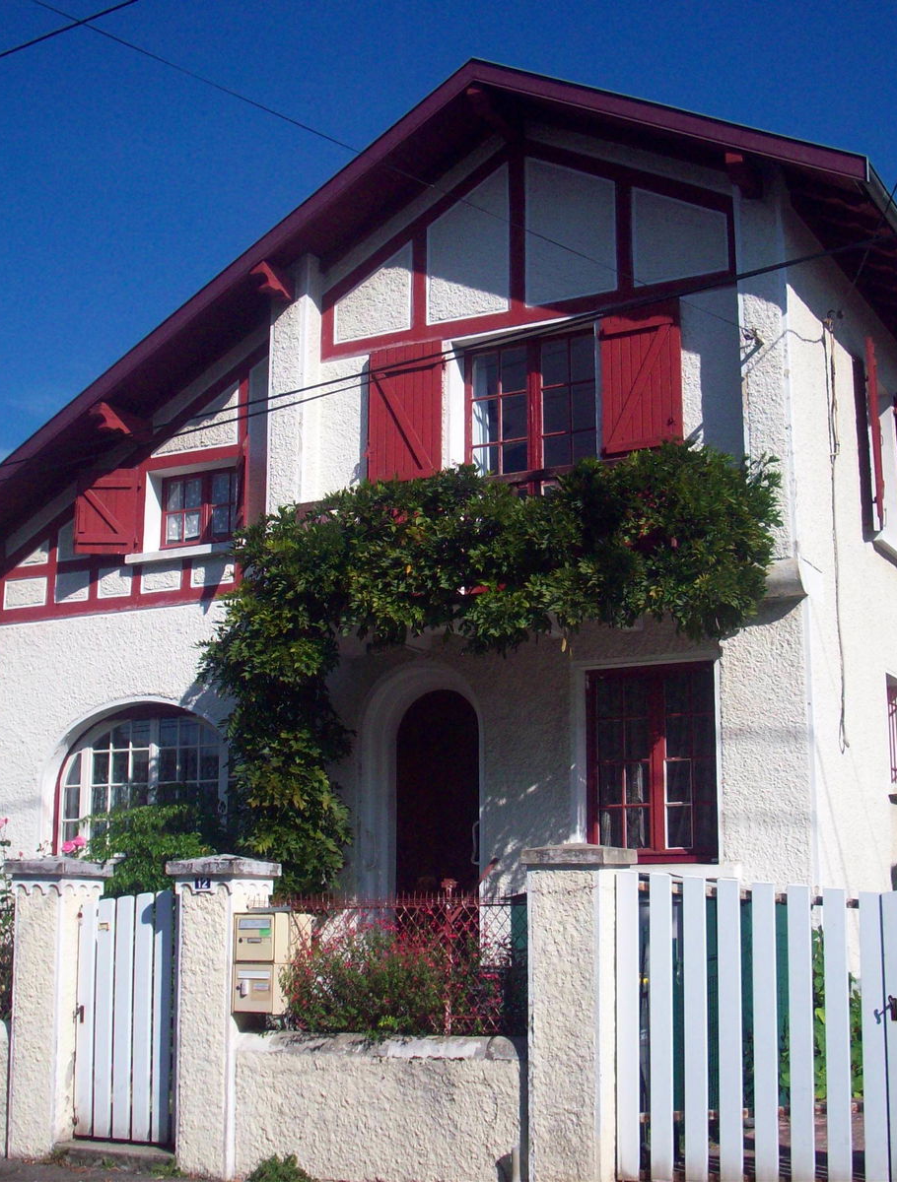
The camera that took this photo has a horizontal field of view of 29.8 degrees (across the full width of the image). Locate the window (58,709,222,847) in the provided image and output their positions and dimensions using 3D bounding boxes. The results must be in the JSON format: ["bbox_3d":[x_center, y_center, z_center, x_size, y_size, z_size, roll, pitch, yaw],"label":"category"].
[{"bbox_3d":[-2.840,1.861,16.046,2.260,1.570,0.150,-6,-13,27],"label":"window"}]

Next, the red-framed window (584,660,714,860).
[{"bbox_3d":[1.660,1.406,13.767,1.170,1.620,0.120,-6,-13,27],"label":"red-framed window"}]

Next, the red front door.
[{"bbox_3d":[-0.071,2.036,14.658,0.900,2.370,0.110,-6,-13,27],"label":"red front door"}]

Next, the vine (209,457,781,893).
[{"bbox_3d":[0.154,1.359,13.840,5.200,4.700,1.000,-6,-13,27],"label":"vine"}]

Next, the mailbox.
[{"bbox_3d":[-1.075,2.248,10.231,0.298,0.603,0.390,-6,-13,27],"label":"mailbox"}]

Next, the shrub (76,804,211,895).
[{"bbox_3d":[-2.471,2.810,13.910,1.280,2.080,1.100,-6,-13,27],"label":"shrub"}]

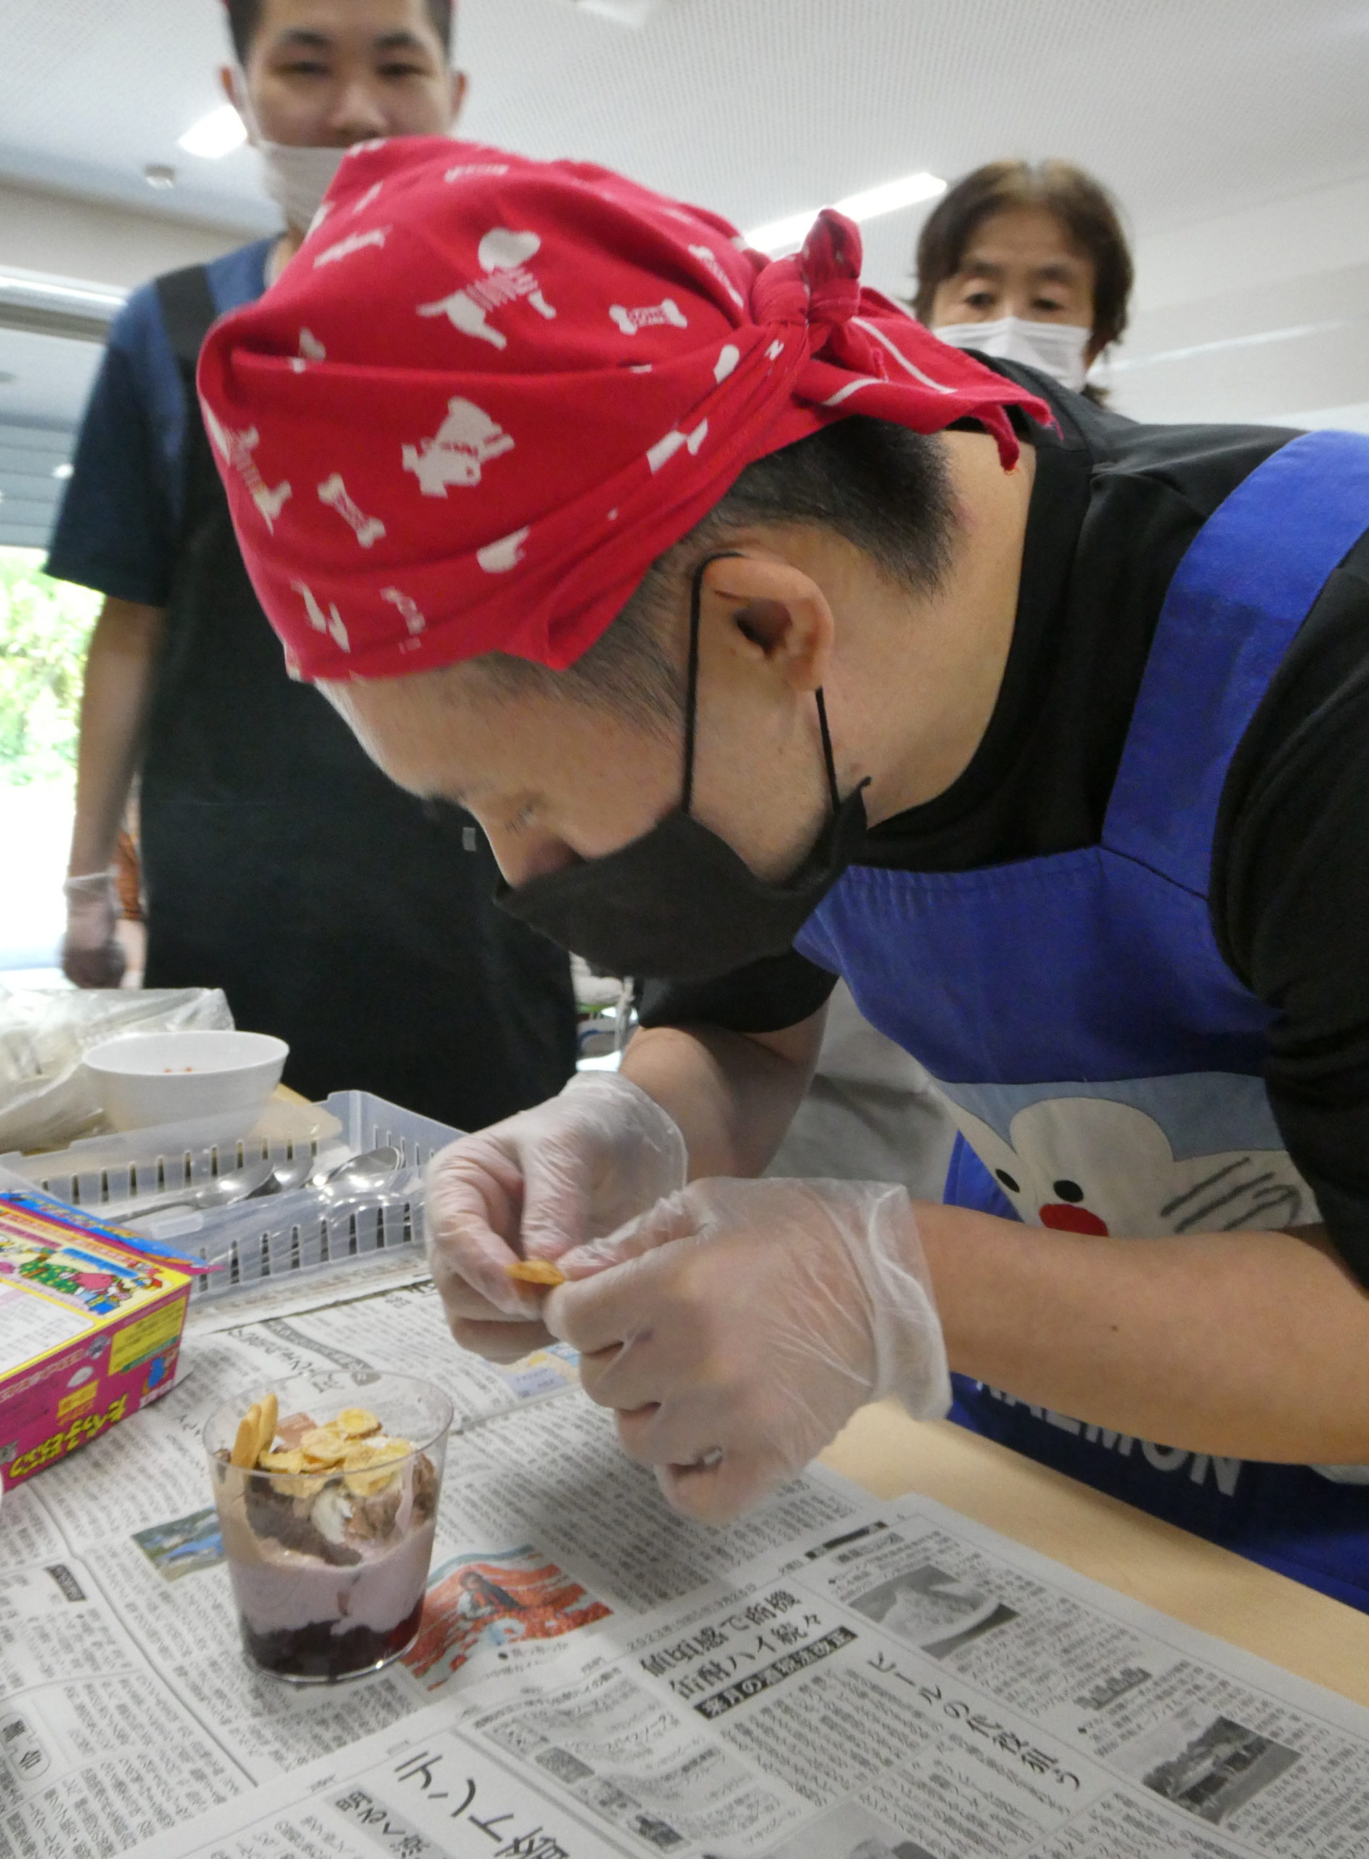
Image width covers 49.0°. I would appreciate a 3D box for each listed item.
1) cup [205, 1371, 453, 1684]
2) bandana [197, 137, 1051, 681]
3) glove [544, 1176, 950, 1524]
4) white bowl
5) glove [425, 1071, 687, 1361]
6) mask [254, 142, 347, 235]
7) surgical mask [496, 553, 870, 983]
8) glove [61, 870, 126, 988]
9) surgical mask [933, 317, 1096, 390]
[{"bbox_3d":[-0.109,0.183,0.463,0.073,0.069,0.073,1,7,0],"label":"cup"},{"bbox_3d":[-0.026,-0.184,0.540,0.280,0.172,0.180,-25,16,3],"label":"bandana"},{"bbox_3d":[0.021,0.132,0.475,0.115,0.100,0.085,-1,8,-19],"label":"glove"},{"bbox_3d":[-0.341,0.112,1.034,0.141,0.057,0.141,1,7,0],"label":"white bowl"},{"bbox_3d":[-0.044,0.100,0.525,0.100,0.090,0.082,-4,9,-36],"label":"glove"},{"bbox_3d":[-0.237,-0.529,1.080,0.138,0.090,0.085,-1,21,-12],"label":"mask"},{"bbox_3d":[0.000,-0.050,0.550,0.118,0.135,0.150,41,2,-20],"label":"surgical mask"},{"bbox_3d":[-0.479,0.004,1.220,0.056,0.105,0.080,0,7,-11],"label":"glove"},{"bbox_3d":[0.319,-0.546,1.460,0.150,0.095,0.080,5,21,14],"label":"surgical mask"}]

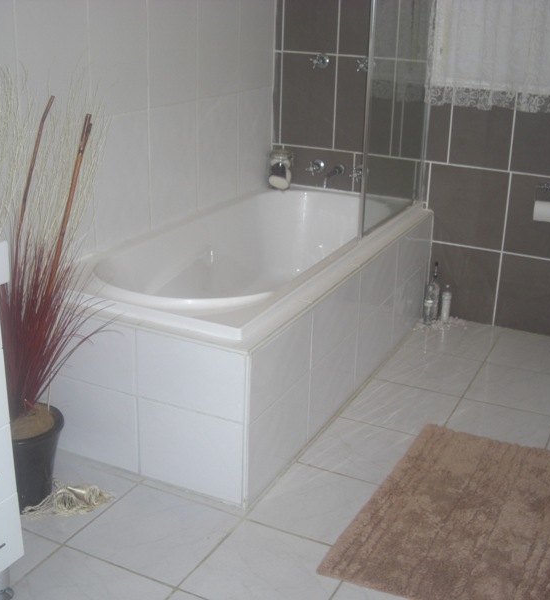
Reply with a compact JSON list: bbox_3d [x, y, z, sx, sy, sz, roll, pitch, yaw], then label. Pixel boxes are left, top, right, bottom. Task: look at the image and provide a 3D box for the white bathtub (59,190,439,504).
[{"bbox_3d":[-0.047,0.016,3.111,0.775,0.488,1.700,11,22,24],"label":"white bathtub"}]

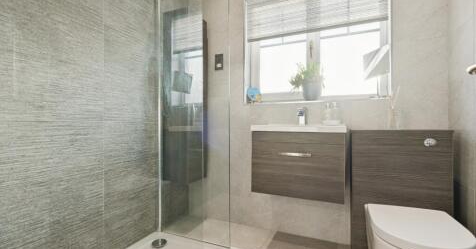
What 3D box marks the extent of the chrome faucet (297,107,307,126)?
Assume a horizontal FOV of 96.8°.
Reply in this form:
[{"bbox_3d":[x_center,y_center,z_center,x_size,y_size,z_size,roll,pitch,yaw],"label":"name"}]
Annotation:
[{"bbox_3d":[0.483,-0.057,1.595,0.048,0.140,0.140,0,0,22],"label":"chrome faucet"}]

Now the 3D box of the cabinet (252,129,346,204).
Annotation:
[{"bbox_3d":[0.440,0.267,1.552,0.589,0.430,0.347,0,0,22],"label":"cabinet"}]

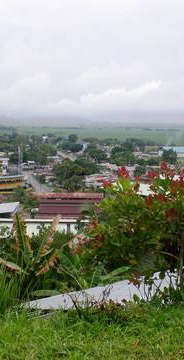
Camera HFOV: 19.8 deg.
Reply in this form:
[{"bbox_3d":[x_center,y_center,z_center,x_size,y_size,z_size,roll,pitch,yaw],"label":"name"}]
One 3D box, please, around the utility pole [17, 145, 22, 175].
[{"bbox_3d":[-53.770,-15.196,390.770,3.600,23.400,1.600,6,8,37],"label":"utility pole"}]

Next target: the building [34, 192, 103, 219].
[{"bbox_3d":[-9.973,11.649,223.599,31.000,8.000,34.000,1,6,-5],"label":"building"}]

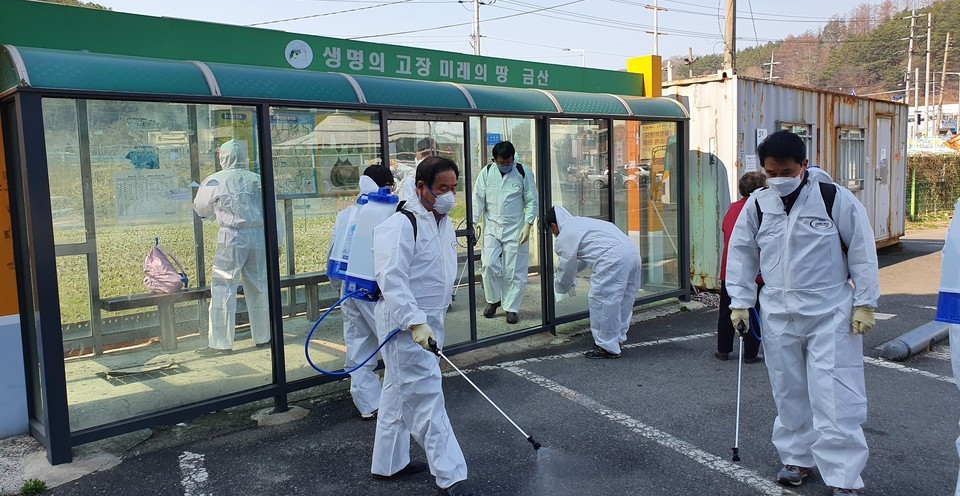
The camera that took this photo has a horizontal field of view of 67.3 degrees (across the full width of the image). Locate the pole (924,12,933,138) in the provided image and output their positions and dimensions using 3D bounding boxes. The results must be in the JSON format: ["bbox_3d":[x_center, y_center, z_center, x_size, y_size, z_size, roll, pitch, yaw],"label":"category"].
[{"bbox_3d":[28.048,-9.166,45.145,0.300,11.034,0.300,-2,5,0],"label":"pole"}]

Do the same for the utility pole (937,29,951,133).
[{"bbox_3d":[26.933,-7.993,42.150,0.300,9.316,0.300,2,5,0],"label":"utility pole"}]

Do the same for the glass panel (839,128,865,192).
[{"bbox_3d":[6.050,-1.430,11.750,0.100,1.050,1.250,3,7,43],"label":"glass panel"}]

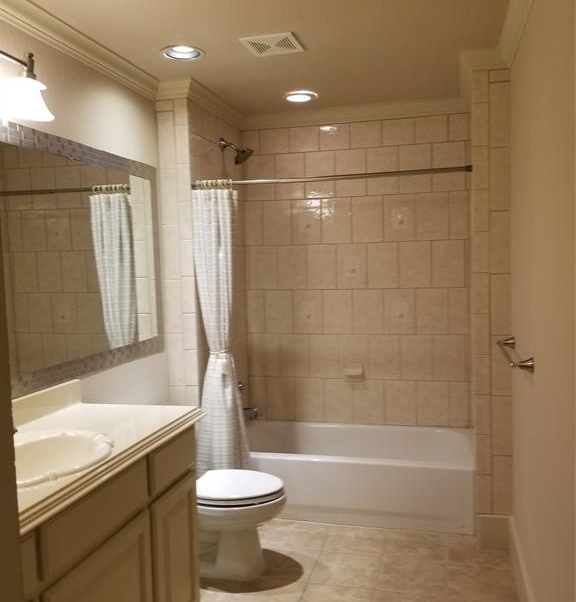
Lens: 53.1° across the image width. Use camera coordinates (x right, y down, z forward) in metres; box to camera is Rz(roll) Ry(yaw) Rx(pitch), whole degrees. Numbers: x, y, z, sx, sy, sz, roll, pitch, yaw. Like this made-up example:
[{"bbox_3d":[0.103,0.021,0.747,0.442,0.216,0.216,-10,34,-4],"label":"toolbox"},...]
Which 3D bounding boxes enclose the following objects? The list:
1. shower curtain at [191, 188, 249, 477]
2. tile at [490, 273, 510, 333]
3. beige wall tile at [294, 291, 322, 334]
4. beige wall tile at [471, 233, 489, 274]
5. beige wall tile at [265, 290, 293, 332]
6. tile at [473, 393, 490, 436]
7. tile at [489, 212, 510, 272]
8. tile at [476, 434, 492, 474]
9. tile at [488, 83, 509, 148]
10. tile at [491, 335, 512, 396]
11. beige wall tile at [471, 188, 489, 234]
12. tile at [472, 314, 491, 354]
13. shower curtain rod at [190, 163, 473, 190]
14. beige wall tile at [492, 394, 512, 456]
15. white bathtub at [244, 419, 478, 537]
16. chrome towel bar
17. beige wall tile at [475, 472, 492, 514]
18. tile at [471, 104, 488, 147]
[{"bbox_3d":[-0.396,0.256,3.243,0.330,1.760,0.150,-1,4,15],"label":"shower curtain"},{"bbox_3d":[1.038,0.016,2.827,0.102,0.301,0.013,0,4,15],"label":"tile"},{"bbox_3d":[0.135,0.070,3.903,0.201,0.301,0.013,0,4,15],"label":"beige wall tile"},{"bbox_3d":[0.946,-0.240,2.831,0.074,0.201,0.013,0,4,15],"label":"beige wall tile"},{"bbox_3d":[-0.062,0.071,3.954,0.201,0.301,0.013,0,4,15],"label":"beige wall tile"},{"bbox_3d":[0.969,0.571,2.889,0.073,0.201,0.013,0,4,15],"label":"tile"},{"bbox_3d":[1.027,-0.284,2.798,0.102,0.300,0.010,0,4,16],"label":"tile"},{"bbox_3d":[0.985,0.765,2.892,0.076,0.202,0.010,0,4,16],"label":"tile"},{"bbox_3d":[1.020,-0.889,2.766,0.096,0.304,0.010,-1,4,15],"label":"tile"},{"bbox_3d":[1.048,0.318,2.849,0.103,0.301,0.013,0,4,15],"label":"tile"},{"bbox_3d":[0.940,-0.443,2.816,0.075,0.201,0.013,0,4,15],"label":"beige wall tile"},{"bbox_3d":[0.961,0.166,2.857,0.078,0.199,0.010,-1,4,15],"label":"tile"},{"bbox_3d":[0.198,-0.655,3.047,1.491,0.034,0.034,0,4,16],"label":"shower curtain rod"},{"bbox_3d":[1.060,0.620,2.864,0.096,0.300,0.010,-1,4,15],"label":"beige wall tile"},{"bbox_3d":[0.355,1.040,3.585,1.506,0.367,0.744,0,4,16],"label":"white bathtub"},{"bbox_3d":[0.924,0.212,2.359,0.071,0.055,0.705,0,4,16],"label":"chrome towel bar"},{"bbox_3d":[0.983,0.975,2.910,0.078,0.197,0.010,-1,4,15],"label":"beige wall tile"},{"bbox_3d":[0.930,-0.849,2.787,0.074,0.201,0.013,0,4,15],"label":"tile"}]

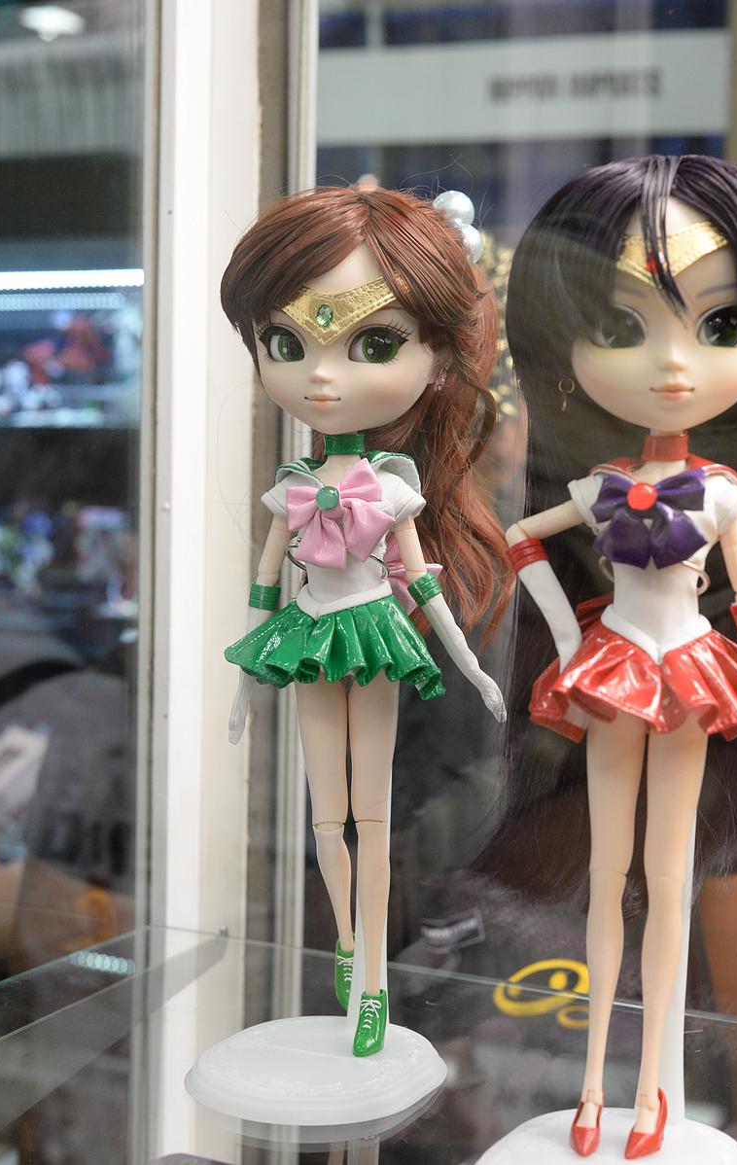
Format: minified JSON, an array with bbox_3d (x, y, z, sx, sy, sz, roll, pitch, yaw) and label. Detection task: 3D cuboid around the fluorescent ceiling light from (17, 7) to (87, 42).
[{"bbox_3d":[-2.144,-3.803,11.000,0.430,0.180,0.430,0,4,-11],"label":"fluorescent ceiling light"}]

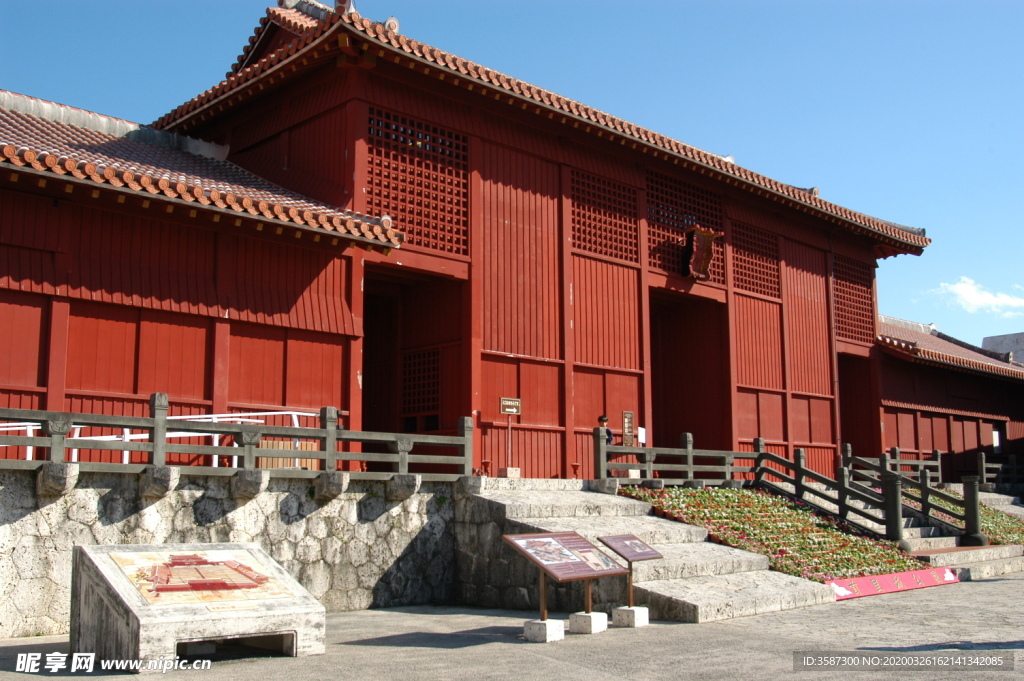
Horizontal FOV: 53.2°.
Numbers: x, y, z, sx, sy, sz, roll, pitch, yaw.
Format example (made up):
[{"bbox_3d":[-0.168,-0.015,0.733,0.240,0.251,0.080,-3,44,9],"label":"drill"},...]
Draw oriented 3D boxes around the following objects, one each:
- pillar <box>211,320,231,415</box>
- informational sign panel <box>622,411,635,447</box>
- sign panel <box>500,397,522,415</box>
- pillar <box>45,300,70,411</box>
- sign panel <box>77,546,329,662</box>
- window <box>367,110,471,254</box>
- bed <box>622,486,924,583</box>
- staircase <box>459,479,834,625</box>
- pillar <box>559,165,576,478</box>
[{"bbox_3d":[-5.365,1.063,18.616,0.291,2.860,0.291,8,-12,-44],"label":"pillar"},{"bbox_3d":[2.860,2.210,25.128,0.426,0.957,0.052,8,-12,-44],"label":"informational sign panel"},{"bbox_3d":[-0.016,1.490,22.992,0.624,0.364,0.042,8,-12,-44],"label":"sign panel"},{"bbox_3d":[-7.442,0.760,16.613,0.291,2.860,0.291,8,-12,-44],"label":"pillar"},{"bbox_3d":[-3.427,2.894,11.410,2.205,1.144,1.487,8,-12,-44],"label":"sign panel"},{"bbox_3d":[-2.033,-3.470,22.579,2.829,2.787,0.104,8,-12,-44],"label":"window"},{"bbox_3d":[5.451,3.841,20.627,5.044,1.789,4.420,8,-12,-44],"label":"bed"},{"bbox_3d":[2.283,3.342,17.269,4.160,2.080,4.784,8,-12,-44],"label":"staircase"},{"bbox_3d":[1.324,-0.446,25.466,0.302,7.956,0.291,8,-12,-44],"label":"pillar"}]

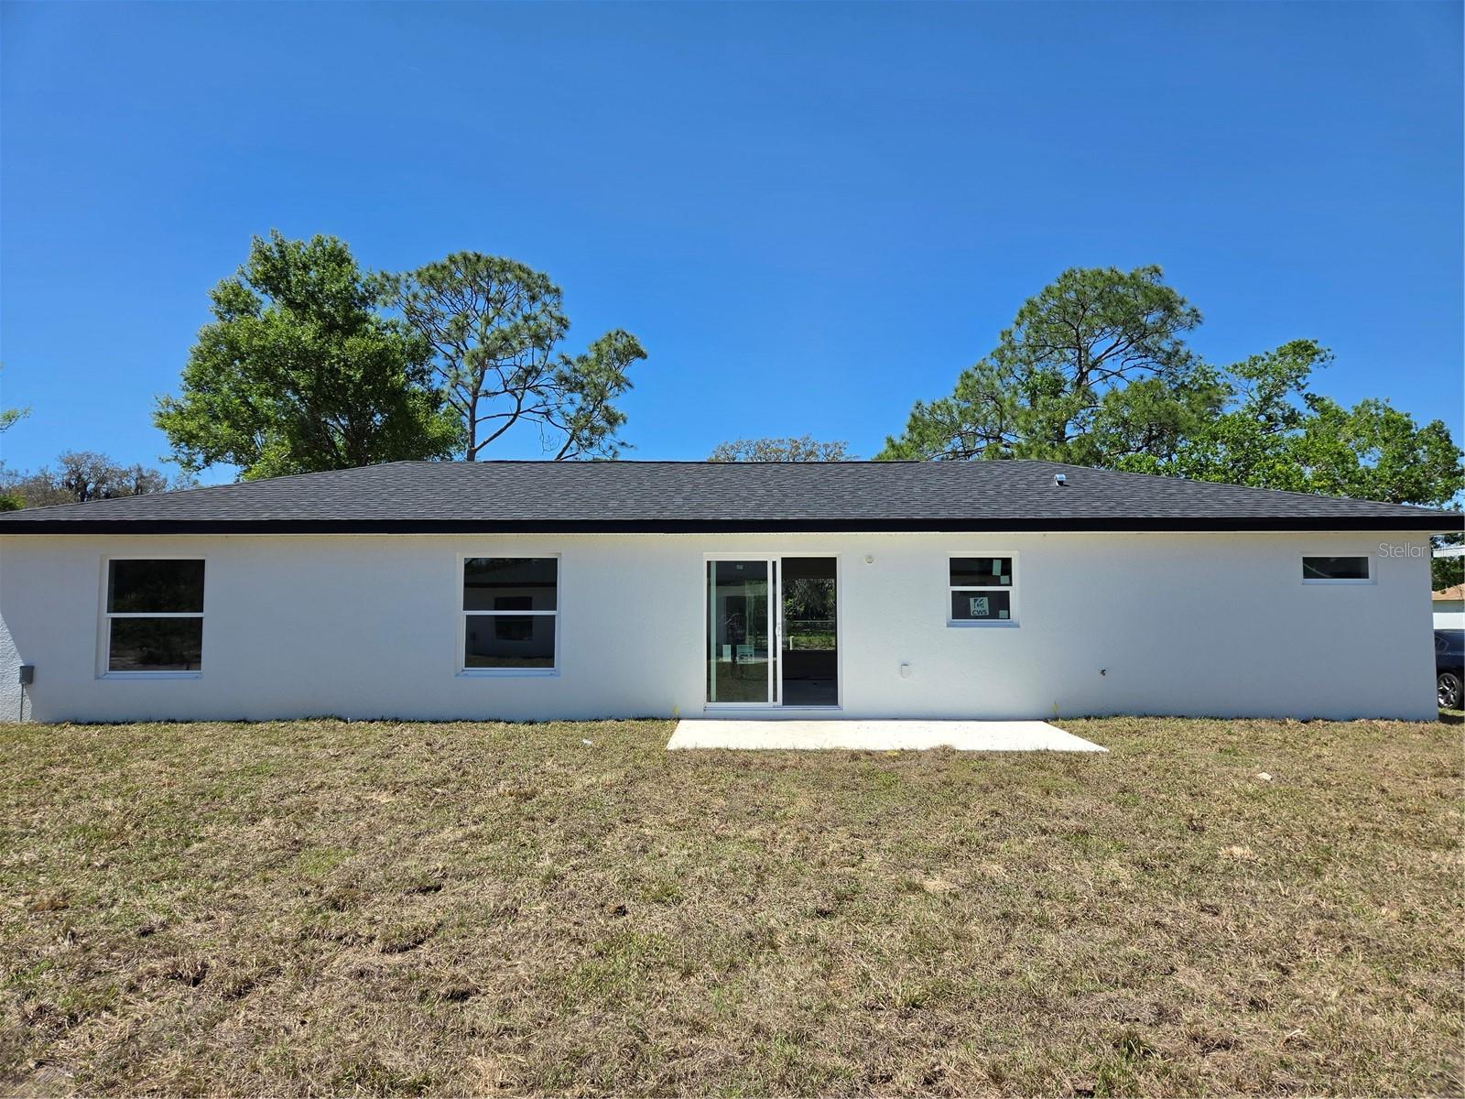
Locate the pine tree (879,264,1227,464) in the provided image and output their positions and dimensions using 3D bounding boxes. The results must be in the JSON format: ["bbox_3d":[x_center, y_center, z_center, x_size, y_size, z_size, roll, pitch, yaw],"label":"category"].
[{"bbox_3d":[11.993,-3.374,36.296,12.927,14.510,10.500,0,-4,0],"label":"pine tree"}]

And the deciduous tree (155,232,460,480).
[{"bbox_3d":[-14.628,-3.599,33.310,10.481,14.727,9.500,0,-4,0],"label":"deciduous tree"}]

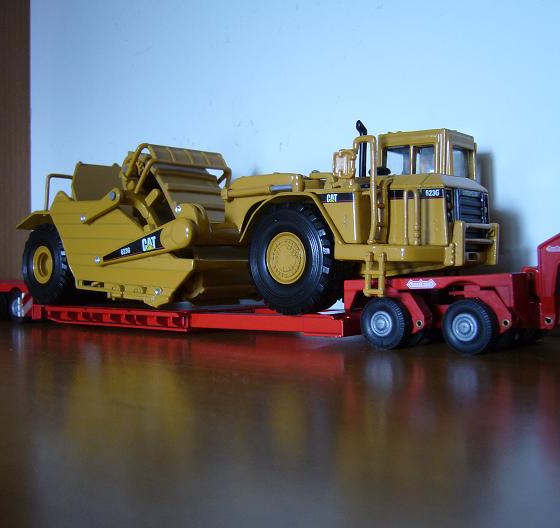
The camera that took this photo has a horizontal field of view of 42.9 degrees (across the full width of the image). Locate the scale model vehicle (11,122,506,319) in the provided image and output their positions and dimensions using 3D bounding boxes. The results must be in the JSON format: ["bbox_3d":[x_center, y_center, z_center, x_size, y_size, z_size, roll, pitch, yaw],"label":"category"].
[{"bbox_3d":[-0.029,-0.016,0.332,0.258,0.072,0.070,-1,-1,40],"label":"scale model vehicle"}]

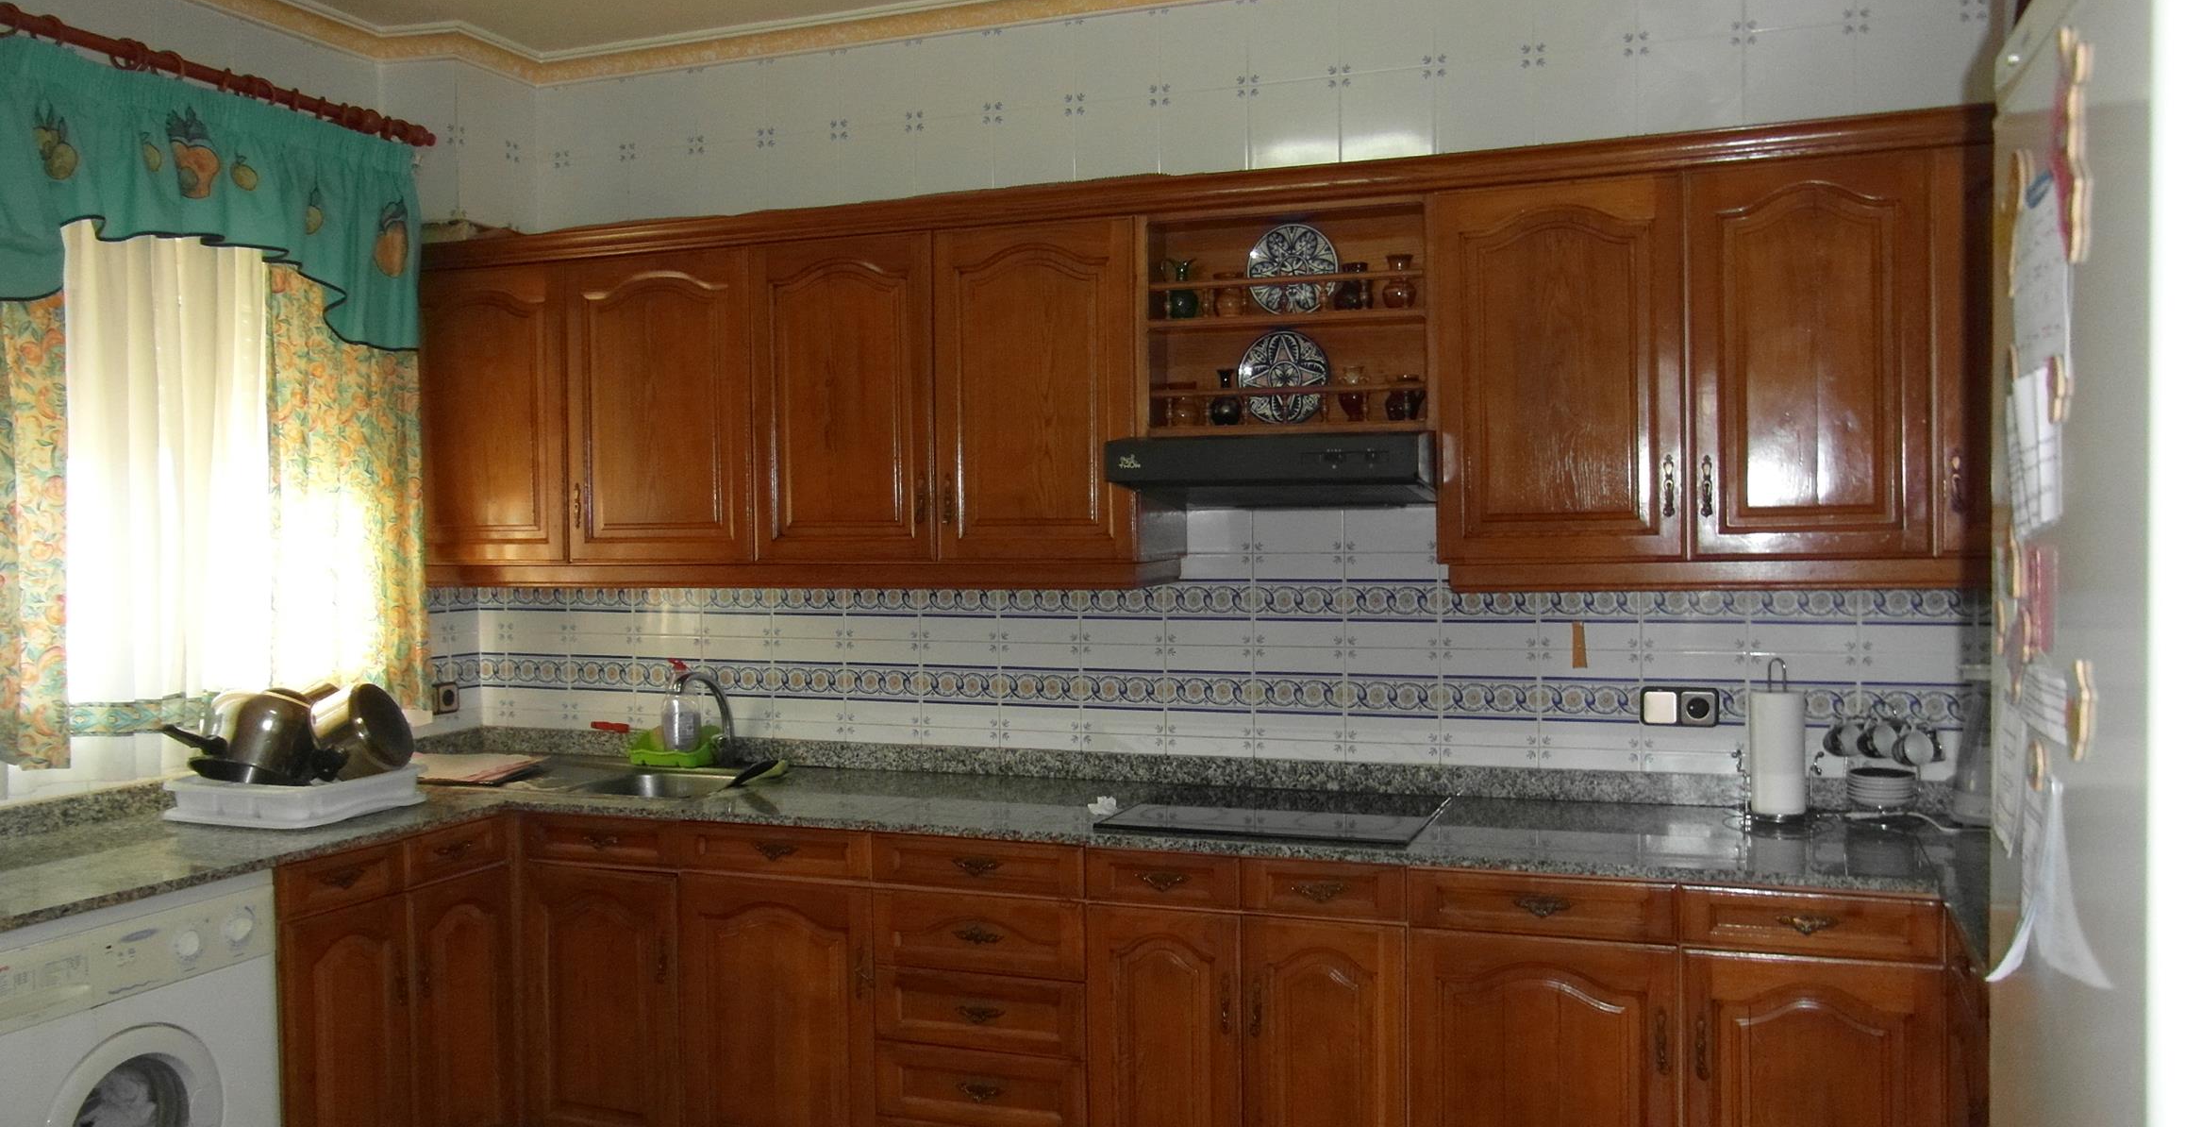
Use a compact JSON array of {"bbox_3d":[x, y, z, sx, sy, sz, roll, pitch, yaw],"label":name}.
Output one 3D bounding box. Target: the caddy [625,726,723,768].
[{"bbox_3d":[-1.046,0.449,3.746,0.200,0.088,0.105,0,1,19],"label":"caddy"}]

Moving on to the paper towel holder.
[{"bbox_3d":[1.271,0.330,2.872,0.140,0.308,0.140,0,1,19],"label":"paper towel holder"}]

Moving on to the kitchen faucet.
[{"bbox_3d":[-0.938,0.378,3.616,0.058,0.232,0.222,0,1,24],"label":"kitchen faucet"}]

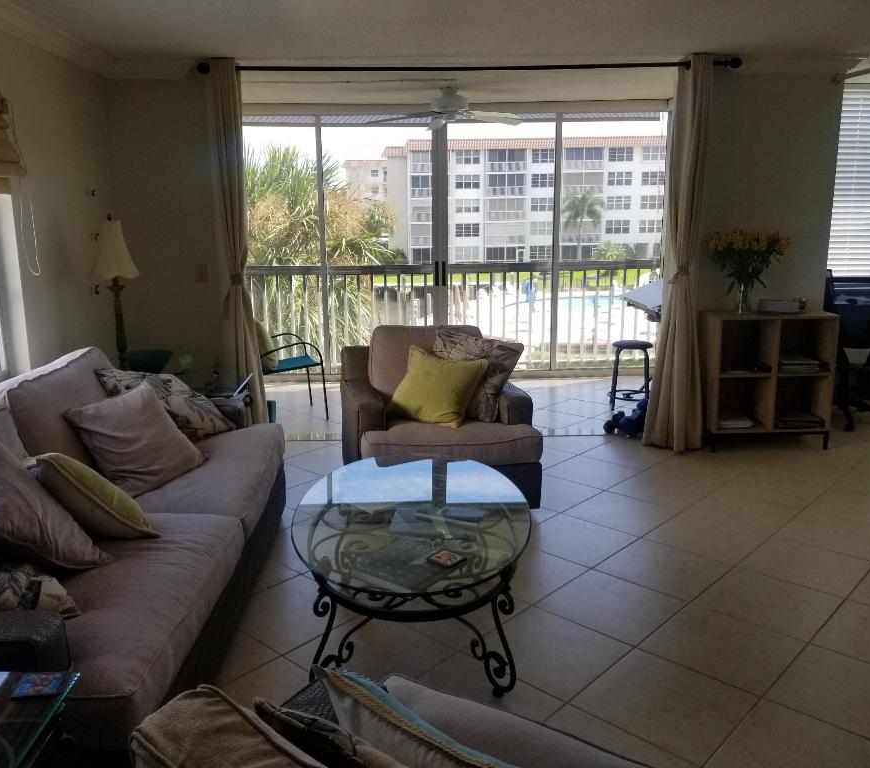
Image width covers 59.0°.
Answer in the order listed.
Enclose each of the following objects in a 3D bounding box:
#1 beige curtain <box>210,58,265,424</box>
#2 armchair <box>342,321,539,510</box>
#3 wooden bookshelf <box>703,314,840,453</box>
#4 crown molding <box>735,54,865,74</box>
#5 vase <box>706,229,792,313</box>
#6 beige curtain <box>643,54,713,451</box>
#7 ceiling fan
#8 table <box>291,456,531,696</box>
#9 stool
[{"bbox_3d":[-1.249,-0.773,4.918,0.330,2.450,0.220,0,12,0],"label":"beige curtain"},{"bbox_3d":[-0.006,0.153,4.334,0.970,0.880,0.960,-3,12,-12],"label":"armchair"},{"bbox_3d":[2.208,-0.033,5.160,0.790,0.880,0.340,0,12,0],"label":"wooden bookshelf"},{"bbox_3d":[2.267,-1.983,4.809,0.830,0.120,0.110,0,12,0],"label":"crown molding"},{"bbox_3d":[2.031,-0.729,5.009,0.560,0.560,0.450,0,12,0],"label":"vase"},{"bbox_3d":[1.589,-0.781,4.916,0.400,2.450,0.220,0,12,0],"label":"beige curtain"},{"bbox_3d":[0.087,-2.091,5.788,1.250,0.350,1.250,0,12,0],"label":"ceiling fan"},{"bbox_3d":[-0.081,0.681,2.900,0.860,0.456,1.360,0,12,0],"label":"table"},{"bbox_3d":[1.569,-0.087,6.151,0.380,0.580,0.380,0,12,0],"label":"stool"}]

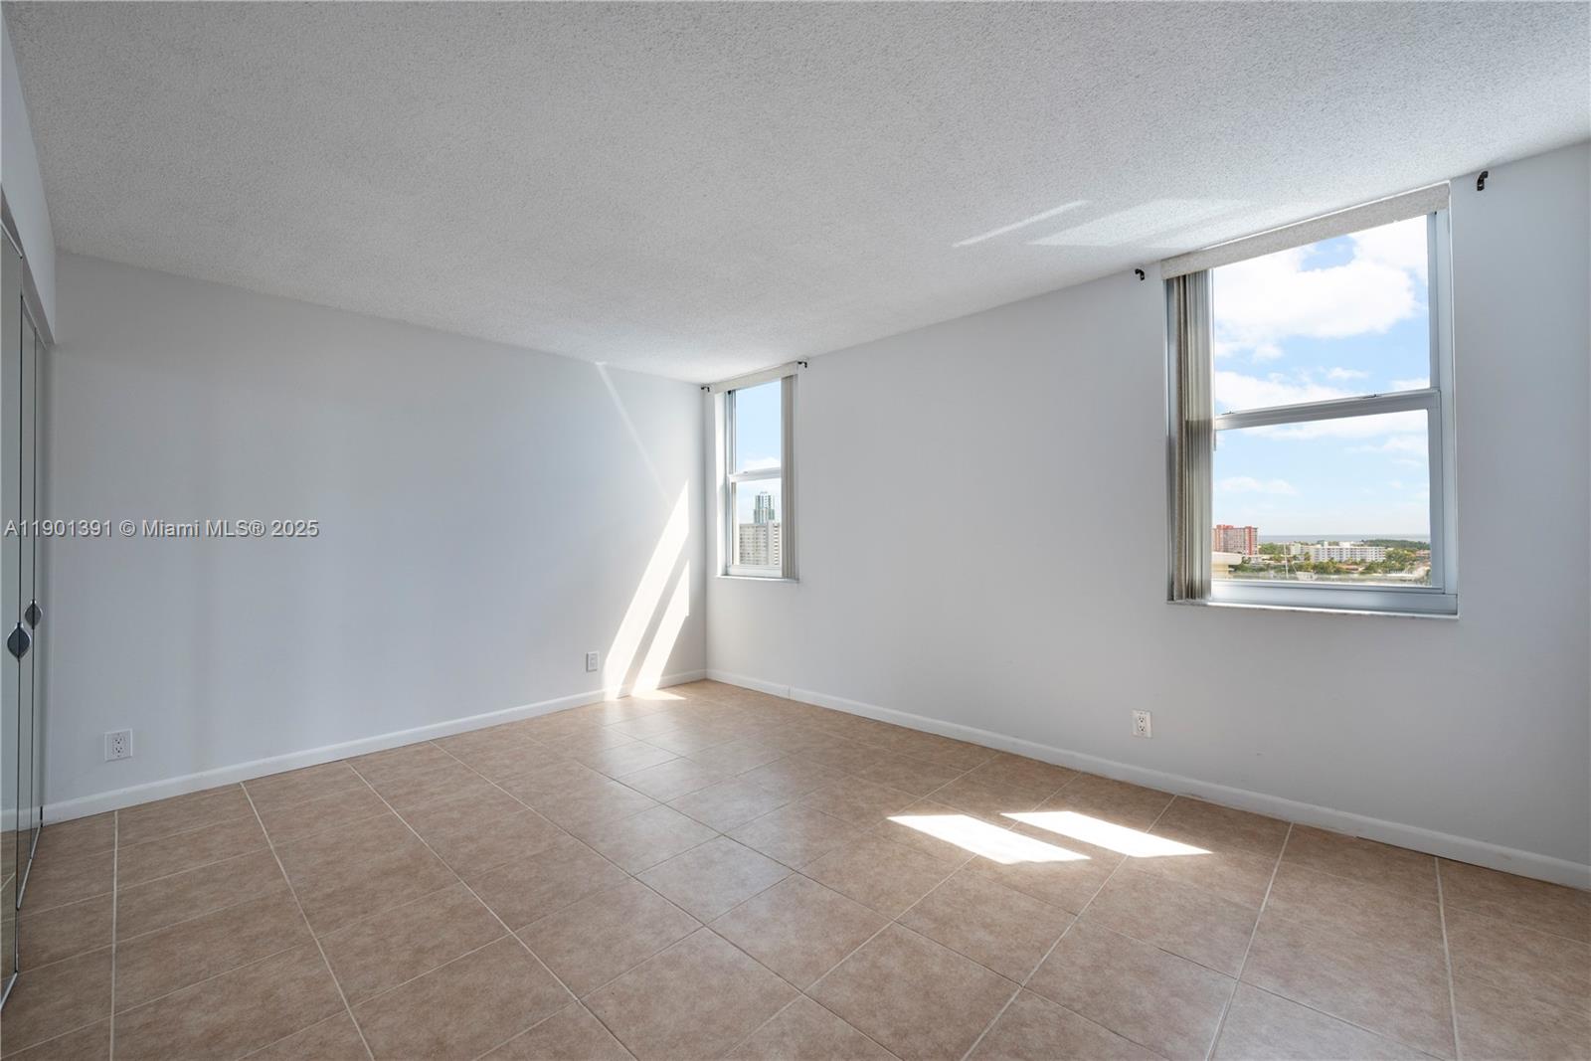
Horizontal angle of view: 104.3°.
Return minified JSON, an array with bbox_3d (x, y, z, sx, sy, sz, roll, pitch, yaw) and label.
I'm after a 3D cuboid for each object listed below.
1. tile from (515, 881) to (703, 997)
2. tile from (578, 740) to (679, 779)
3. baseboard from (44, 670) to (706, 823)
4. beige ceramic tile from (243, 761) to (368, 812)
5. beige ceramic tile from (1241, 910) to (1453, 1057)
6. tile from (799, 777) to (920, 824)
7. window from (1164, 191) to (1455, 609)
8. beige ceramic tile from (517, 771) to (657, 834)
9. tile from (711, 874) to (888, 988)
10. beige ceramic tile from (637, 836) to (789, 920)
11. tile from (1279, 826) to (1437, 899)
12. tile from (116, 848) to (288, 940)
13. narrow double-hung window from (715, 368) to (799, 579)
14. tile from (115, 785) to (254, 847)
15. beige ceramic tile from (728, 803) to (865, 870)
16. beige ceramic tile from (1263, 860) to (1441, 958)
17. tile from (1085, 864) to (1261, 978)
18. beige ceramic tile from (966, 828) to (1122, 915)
[{"bbox_3d":[-0.559,1.204,1.861,0.400,0.010,0.400,-1,-1,43],"label":"tile"},{"bbox_3d":[-0.891,1.220,3.279,0.402,0.010,0.402,-1,-1,43],"label":"tile"},{"bbox_3d":[-1.936,1.188,3.848,0.014,0.087,3.481,-1,-1,43],"label":"baseboard"},{"bbox_3d":[-2.321,1.232,2.949,0.400,0.010,0.400,-1,-1,43],"label":"beige ceramic tile"},{"bbox_3d":[1.453,1.181,1.635,0.402,0.010,0.402,-1,-1,43],"label":"beige ceramic tile"},{"bbox_3d":[0.272,1.204,2.743,0.402,0.010,0.402,-1,-1,43],"label":"tile"},{"bbox_3d":[2.055,-0.451,2.553,0.903,1.542,0.130,-1,0,43],"label":"window"},{"bbox_3d":[-0.877,1.228,2.748,0.405,0.010,0.405,-1,0,43],"label":"beige ceramic tile"},{"bbox_3d":[0.015,1.215,1.905,0.405,0.010,0.405,-1,0,43],"label":"tile"},{"bbox_3d":[-0.283,1.205,2.160,0.400,0.010,0.400,-1,-1,43],"label":"beige ceramic tile"},{"bbox_3d":[2.007,1.181,2.225,0.402,0.010,0.402,-1,-1,43],"label":"tile"},{"bbox_3d":[-2.000,1.220,2.098,0.402,0.010,0.402,-1,-1,43],"label":"tile"},{"bbox_3d":[-0.270,-0.412,4.750,0.901,1.542,0.130,-1,0,43],"label":"narrow double-hung window"},{"bbox_3d":[-2.590,1.231,2.652,0.402,0.010,0.402,-1,-1,43],"label":"tile"},{"bbox_3d":[-0.002,1.218,2.484,0.405,0.010,0.405,-1,0,43],"label":"beige ceramic tile"},{"bbox_3d":[1.743,1.185,1.946,0.400,0.010,0.400,-1,-1,43],"label":"beige ceramic tile"},{"bbox_3d":[1.171,1.204,1.938,0.405,0.010,0.405,-1,0,43],"label":"tile"},{"bbox_3d":[0.874,1.208,2.219,0.405,0.010,0.405,-1,0,43],"label":"beige ceramic tile"}]

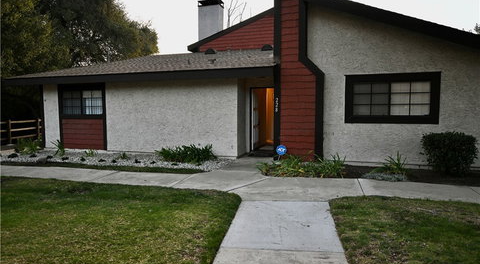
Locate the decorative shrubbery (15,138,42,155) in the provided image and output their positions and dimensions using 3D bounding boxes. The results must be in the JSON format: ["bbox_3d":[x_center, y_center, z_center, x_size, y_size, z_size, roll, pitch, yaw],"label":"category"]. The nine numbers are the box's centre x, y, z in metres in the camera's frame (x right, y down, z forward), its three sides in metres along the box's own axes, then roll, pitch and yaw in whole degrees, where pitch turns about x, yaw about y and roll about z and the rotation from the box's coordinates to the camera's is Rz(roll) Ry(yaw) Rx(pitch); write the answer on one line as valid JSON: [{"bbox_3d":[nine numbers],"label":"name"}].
[{"bbox_3d":[-7.226,0.460,10.947,0.837,0.430,0.697,1,4,20],"label":"decorative shrubbery"}]

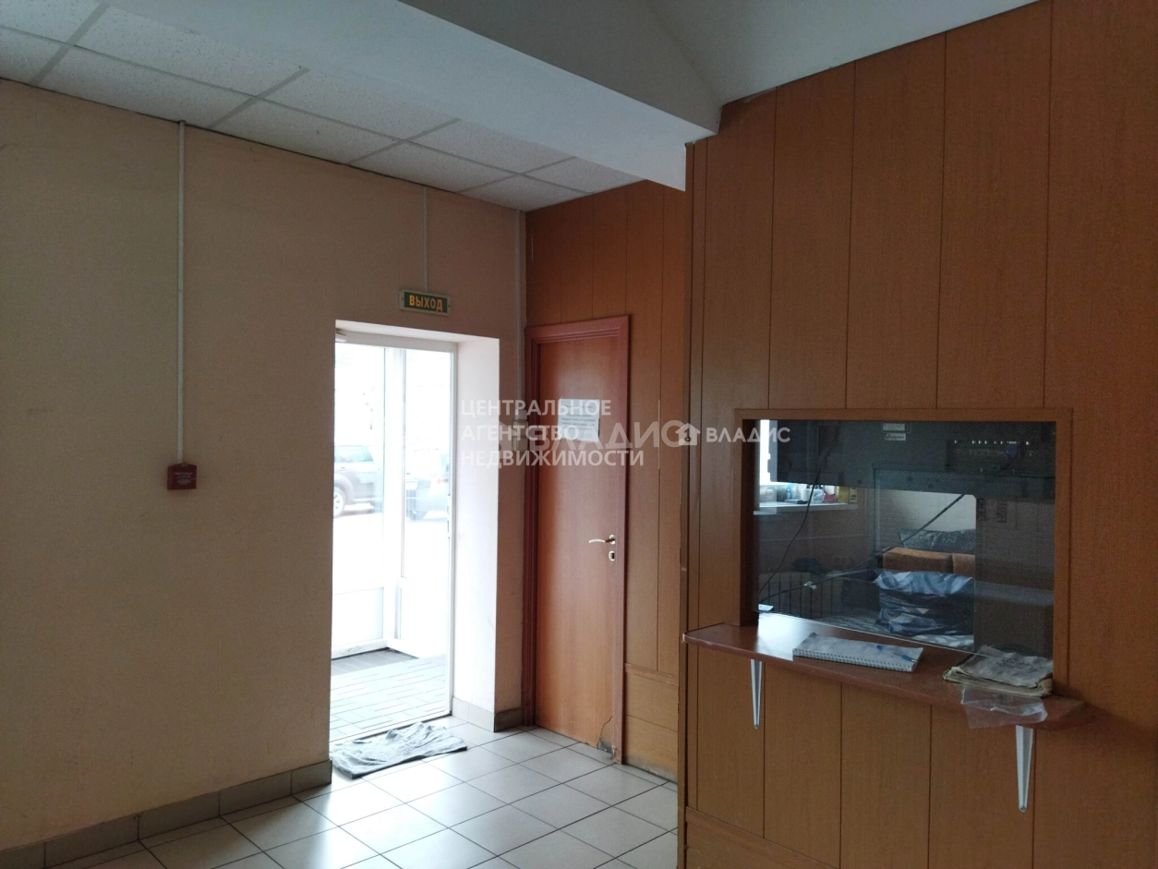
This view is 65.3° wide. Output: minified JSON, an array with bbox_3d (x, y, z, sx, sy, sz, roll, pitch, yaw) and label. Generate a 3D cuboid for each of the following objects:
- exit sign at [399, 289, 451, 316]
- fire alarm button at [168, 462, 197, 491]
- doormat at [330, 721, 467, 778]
[{"bbox_3d":[-0.729,-0.629,4.310,0.282,0.098,0.025,0,1,-44],"label":"exit sign"},{"bbox_3d":[-1.548,0.166,3.523,0.093,0.096,0.043,0,1,-44],"label":"fire alarm button"},{"bbox_3d":[-0.906,1.526,4.419,0.630,0.037,0.420,0,1,-39],"label":"doormat"}]

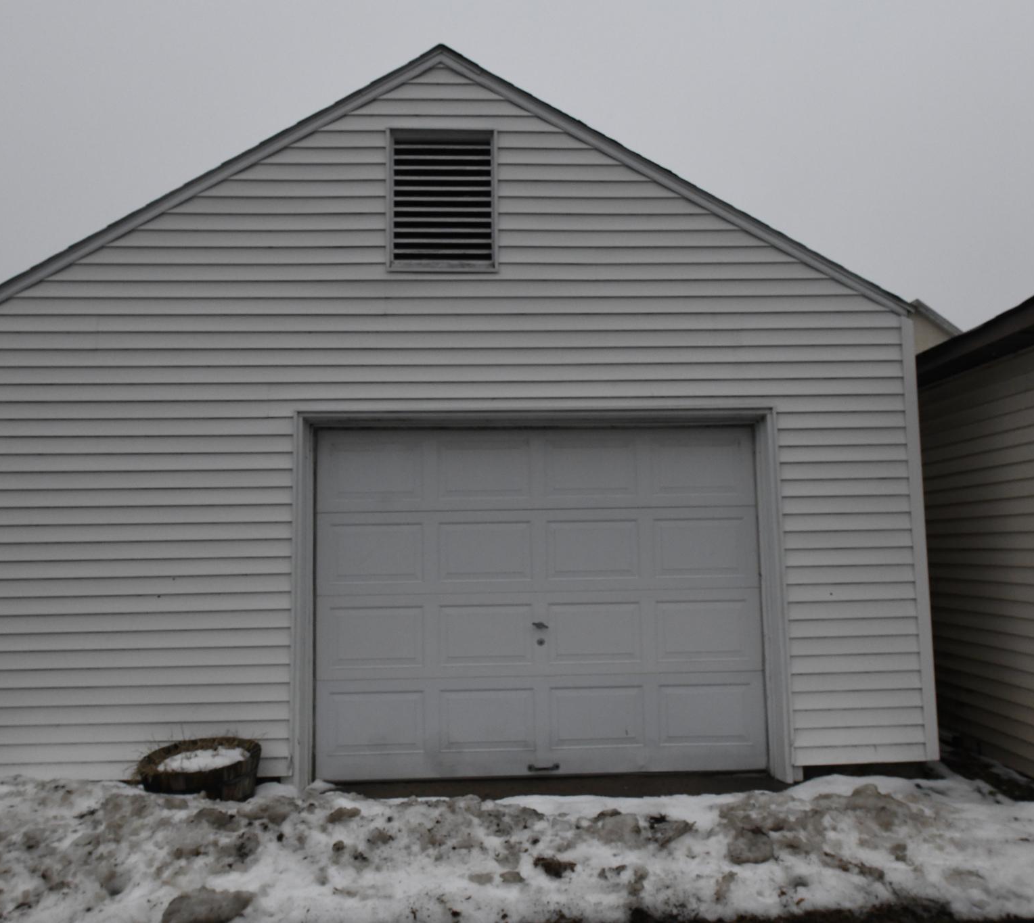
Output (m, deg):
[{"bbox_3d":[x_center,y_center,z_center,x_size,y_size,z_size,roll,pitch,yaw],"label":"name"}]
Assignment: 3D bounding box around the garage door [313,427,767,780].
[{"bbox_3d":[0.147,0.844,5.694,2.740,2.130,0.050,-1,-5,-3],"label":"garage door"}]

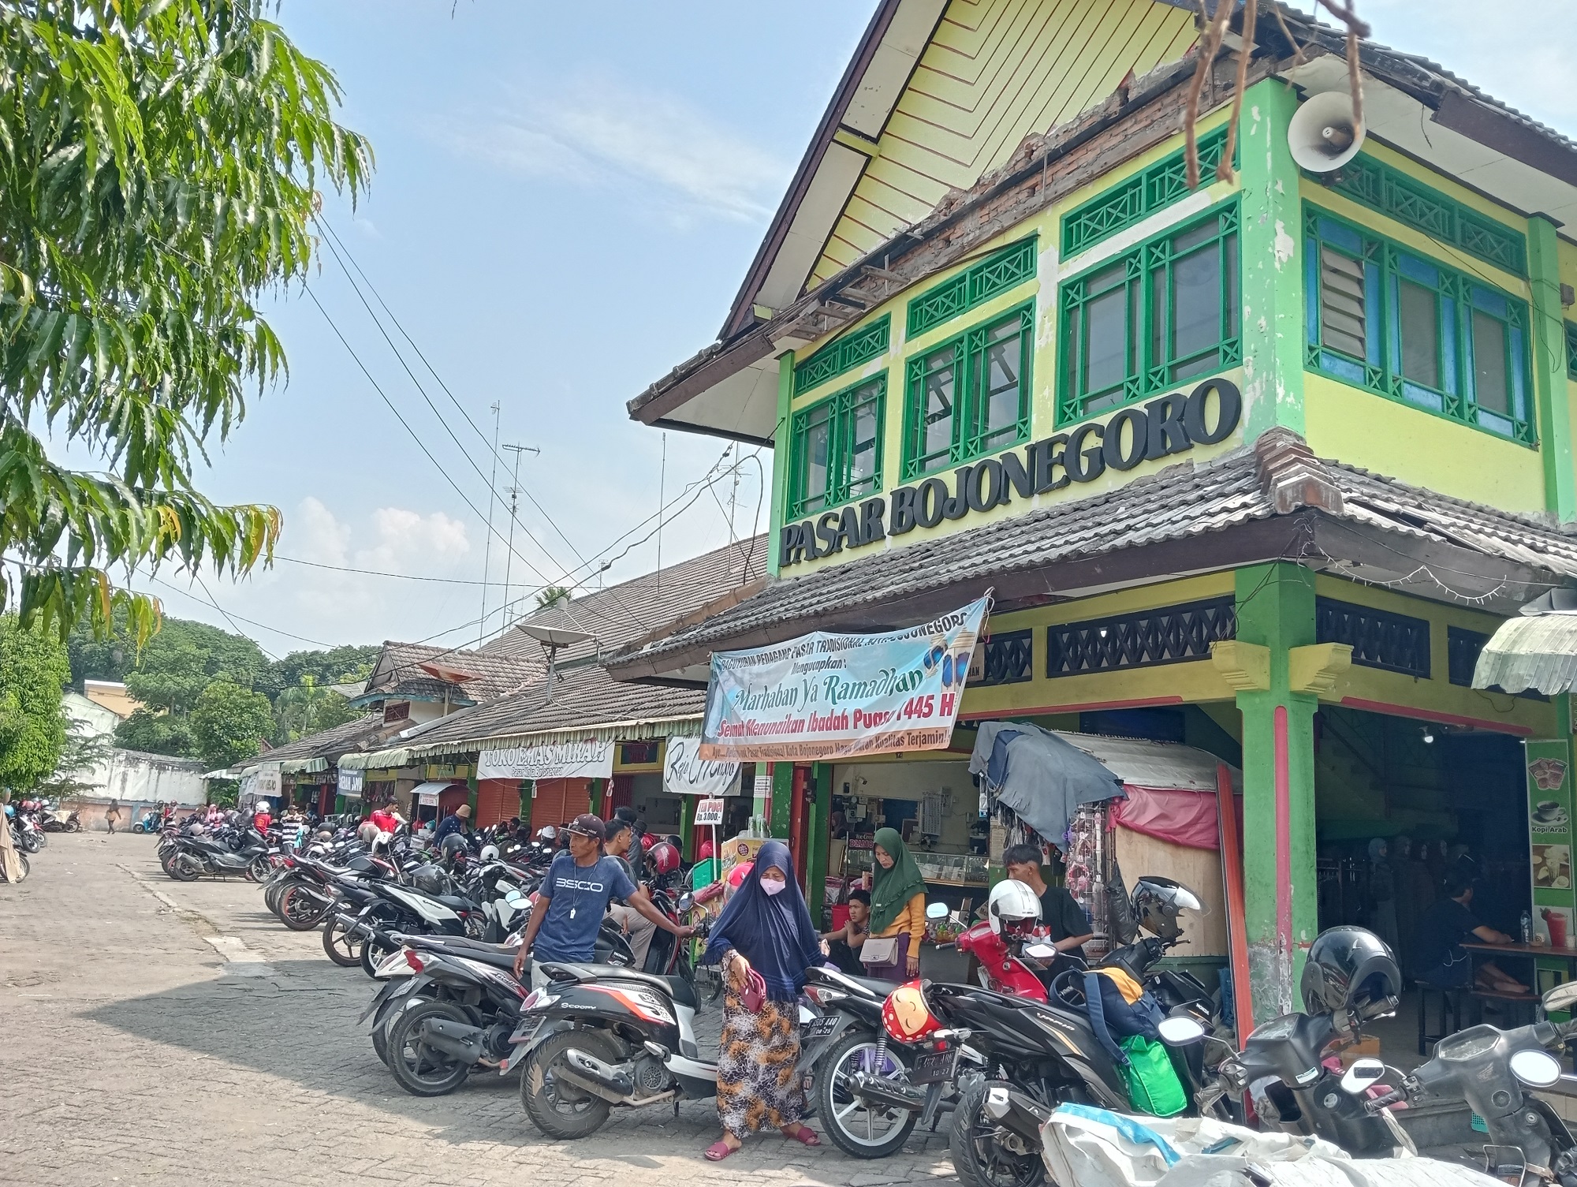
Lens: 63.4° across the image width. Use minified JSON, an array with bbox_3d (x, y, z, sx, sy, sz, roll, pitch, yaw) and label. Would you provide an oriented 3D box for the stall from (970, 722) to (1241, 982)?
[{"bbox_3d":[2.508,2.197,9.876,1.650,2.250,1.550,10,-13,-29],"label":"stall"}]

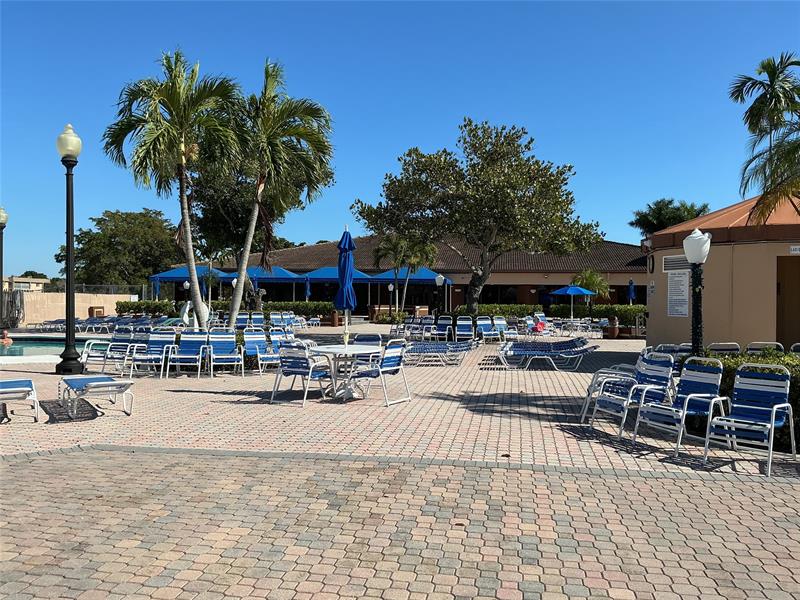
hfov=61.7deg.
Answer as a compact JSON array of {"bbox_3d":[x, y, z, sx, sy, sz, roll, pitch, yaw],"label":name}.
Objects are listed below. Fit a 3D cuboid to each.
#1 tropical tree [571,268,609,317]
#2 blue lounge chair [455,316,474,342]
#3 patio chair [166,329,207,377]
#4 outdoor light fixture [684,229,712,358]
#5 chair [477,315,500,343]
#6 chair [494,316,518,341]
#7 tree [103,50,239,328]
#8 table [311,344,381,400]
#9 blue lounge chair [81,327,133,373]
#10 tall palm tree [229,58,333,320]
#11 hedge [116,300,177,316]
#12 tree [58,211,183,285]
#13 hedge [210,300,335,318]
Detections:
[{"bbox_3d":[7.722,-0.125,27.192,1.600,2.450,1.600,0,0,0],"label":"tropical tree"},{"bbox_3d":[2.101,0.949,21.597,0.590,0.870,0.760,0,0,4],"label":"blue lounge chair"},{"bbox_3d":[-3.969,0.996,12.497,0.590,0.870,0.760,0,0,0],"label":"patio chair"},{"bbox_3d":[3.732,0.293,8.392,0.360,2.360,0.360,0,0,0],"label":"outdoor light fixture"},{"bbox_3d":[2.990,1.015,22.700,0.590,0.890,0.780,0,0,-15],"label":"chair"},{"bbox_3d":[3.680,1.013,23.300,0.590,0.890,0.780,0,0,-27],"label":"chair"},{"bbox_3d":[-5.030,-2.040,14.800,3.000,6.860,3.000,0,0,0],"label":"tree"},{"bbox_3d":[-0.796,1.089,9.948,1.070,0.730,1.070,0,0,0],"label":"table"},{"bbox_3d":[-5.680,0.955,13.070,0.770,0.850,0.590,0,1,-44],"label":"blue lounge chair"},{"bbox_3d":[-2.660,-1.900,14.800,2.500,6.800,2.500,0,0,0],"label":"tall palm tree"},{"bbox_3d":[-15.899,0.505,42.297,3.800,0.950,1.100,0,0,0],"label":"hedge"},{"bbox_3d":[-23.100,-2.900,55.000,10.500,8.800,9.500,0,0,0],"label":"tree"},{"bbox_3d":[-7.600,0.640,39.500,7.300,1.150,1.100,0,0,0],"label":"hedge"}]

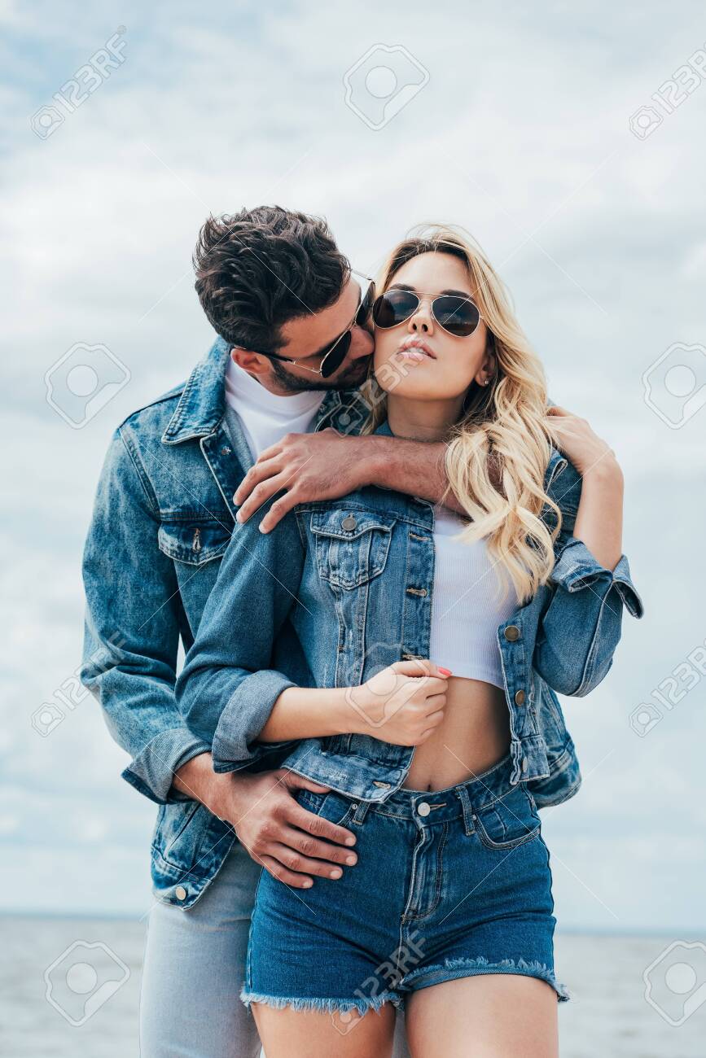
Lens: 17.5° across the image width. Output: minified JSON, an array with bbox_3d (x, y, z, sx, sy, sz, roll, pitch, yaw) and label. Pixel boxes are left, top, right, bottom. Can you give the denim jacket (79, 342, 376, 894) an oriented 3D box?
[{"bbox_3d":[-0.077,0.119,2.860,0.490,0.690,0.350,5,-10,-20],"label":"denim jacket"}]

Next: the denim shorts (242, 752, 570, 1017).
[{"bbox_3d":[0.058,0.412,2.670,0.365,0.300,0.235,3,-10,-7],"label":"denim shorts"}]

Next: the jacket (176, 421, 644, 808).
[{"bbox_3d":[0.063,0.100,2.710,0.530,0.460,0.320,2,-10,-4],"label":"jacket"}]

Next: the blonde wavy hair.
[{"bbox_3d":[0.130,-0.139,2.770,0.240,0.455,0.250,0,-10,10],"label":"blonde wavy hair"}]

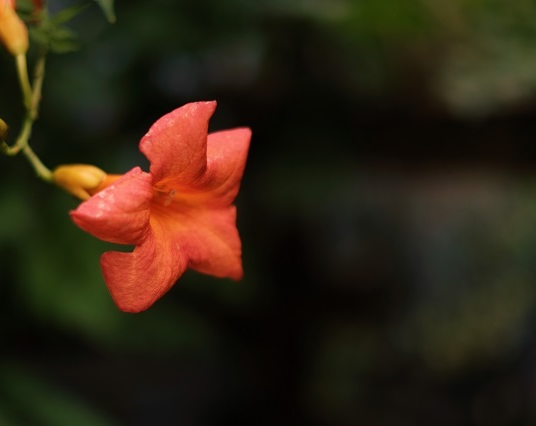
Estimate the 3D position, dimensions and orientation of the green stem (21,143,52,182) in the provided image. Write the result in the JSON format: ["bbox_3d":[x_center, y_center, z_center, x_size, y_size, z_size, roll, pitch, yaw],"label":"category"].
[{"bbox_3d":[-0.091,-0.020,0.370,0.005,0.020,0.004,-41,-18,0],"label":"green stem"}]

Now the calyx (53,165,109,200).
[{"bbox_3d":[-0.072,-0.012,0.360,0.022,0.013,0.013,12,7,34],"label":"calyx"}]

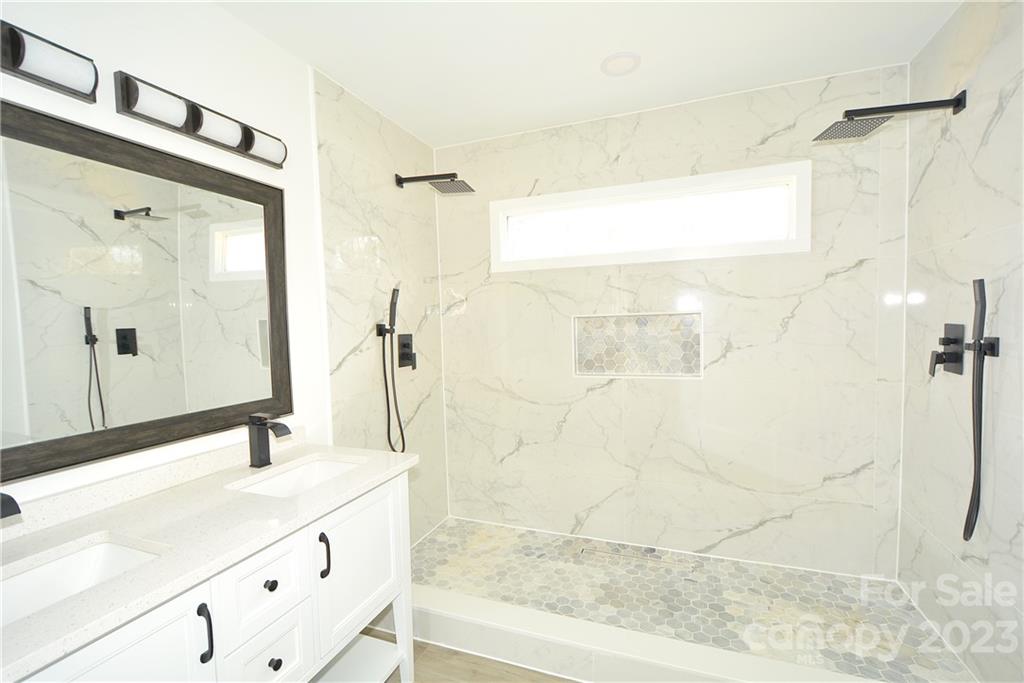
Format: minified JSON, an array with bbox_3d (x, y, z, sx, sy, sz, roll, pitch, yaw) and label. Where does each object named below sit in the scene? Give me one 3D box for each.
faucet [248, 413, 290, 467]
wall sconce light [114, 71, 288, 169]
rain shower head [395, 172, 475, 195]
[{"bbox_3d":[-0.843,0.345,1.480,0.152,0.178,0.050,0,3,20],"label":"faucet"},{"bbox_3d":[-0.987,-0.715,1.433,0.070,0.110,0.540,0,3,20],"label":"wall sconce light"},{"bbox_3d":[-0.442,-0.903,2.398,0.432,0.107,0.200,-1,3,16],"label":"rain shower head"}]

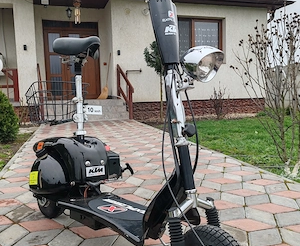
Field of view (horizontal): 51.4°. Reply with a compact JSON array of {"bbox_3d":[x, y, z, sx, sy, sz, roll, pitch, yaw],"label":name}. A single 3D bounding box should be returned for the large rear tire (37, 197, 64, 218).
[{"bbox_3d":[-0.514,0.368,1.638,0.088,0.258,0.258,-6,8,-41],"label":"large rear tire"}]

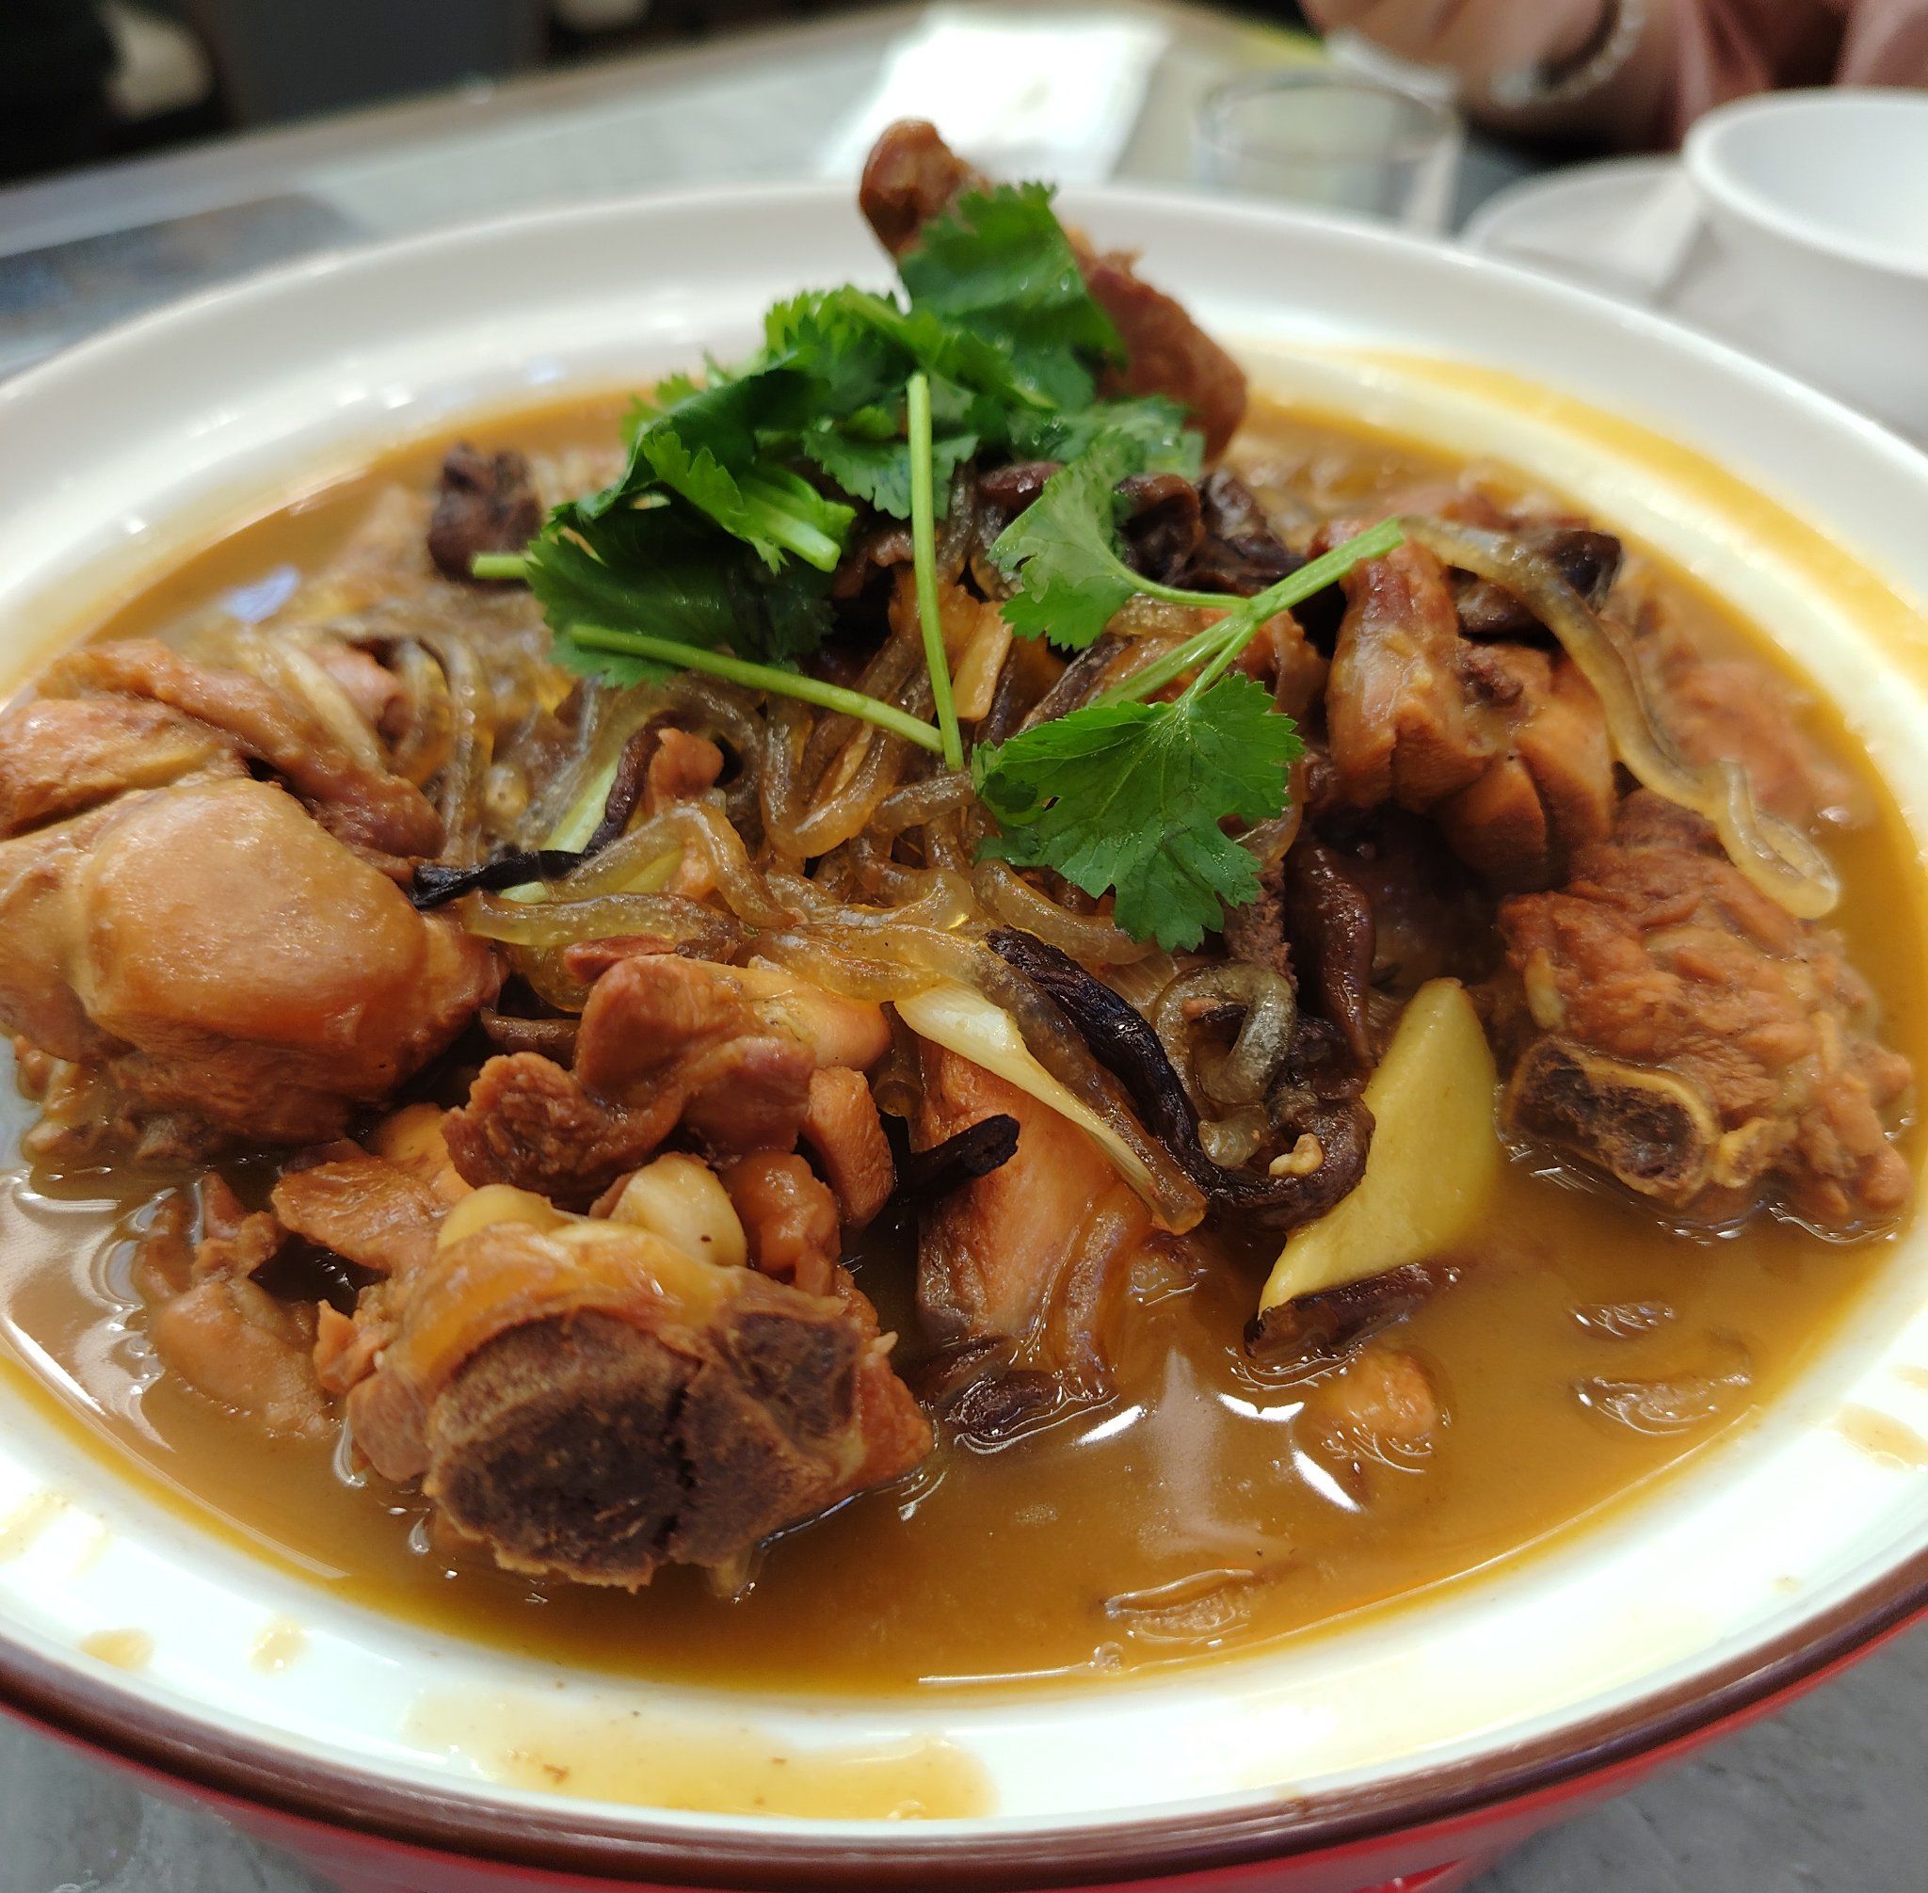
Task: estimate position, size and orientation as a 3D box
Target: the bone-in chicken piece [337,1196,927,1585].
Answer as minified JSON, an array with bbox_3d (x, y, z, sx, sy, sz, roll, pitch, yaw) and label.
[{"bbox_3d":[-0.029,0.038,0.159,0.047,0.030,0.030,-7,44,-9],"label":"bone-in chicken piece"}]

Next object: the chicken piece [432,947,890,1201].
[{"bbox_3d":[-0.029,0.013,0.176,0.041,0.024,0.027,-12,44,-13],"label":"chicken piece"}]

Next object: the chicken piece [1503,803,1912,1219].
[{"bbox_3d":[0.080,0.006,0.193,0.041,0.033,0.036,9,44,9],"label":"chicken piece"}]

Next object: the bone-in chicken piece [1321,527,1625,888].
[{"bbox_3d":[0.060,-0.027,0.210,0.031,0.032,0.031,1,43,0],"label":"bone-in chicken piece"}]

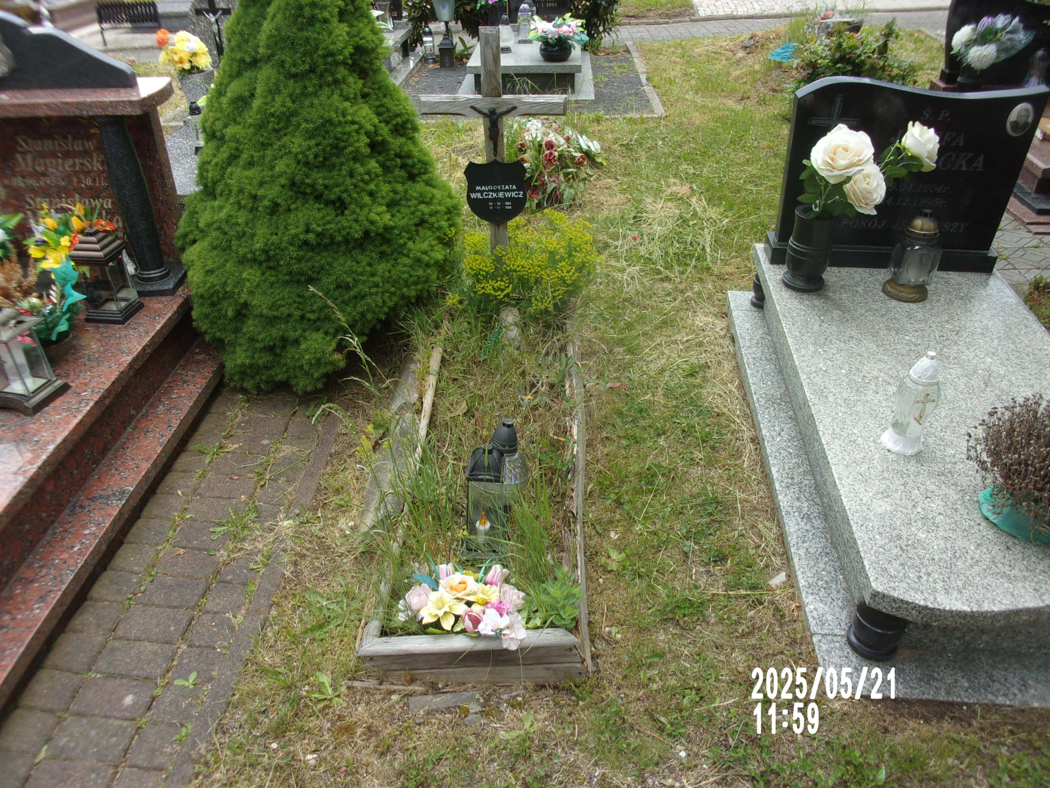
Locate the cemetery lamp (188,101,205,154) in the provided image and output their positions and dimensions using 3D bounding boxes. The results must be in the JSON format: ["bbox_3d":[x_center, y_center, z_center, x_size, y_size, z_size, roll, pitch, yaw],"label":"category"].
[{"bbox_3d":[-1.833,-1.485,4.753,0.088,0.285,0.088,0,32,0],"label":"cemetery lamp"}]

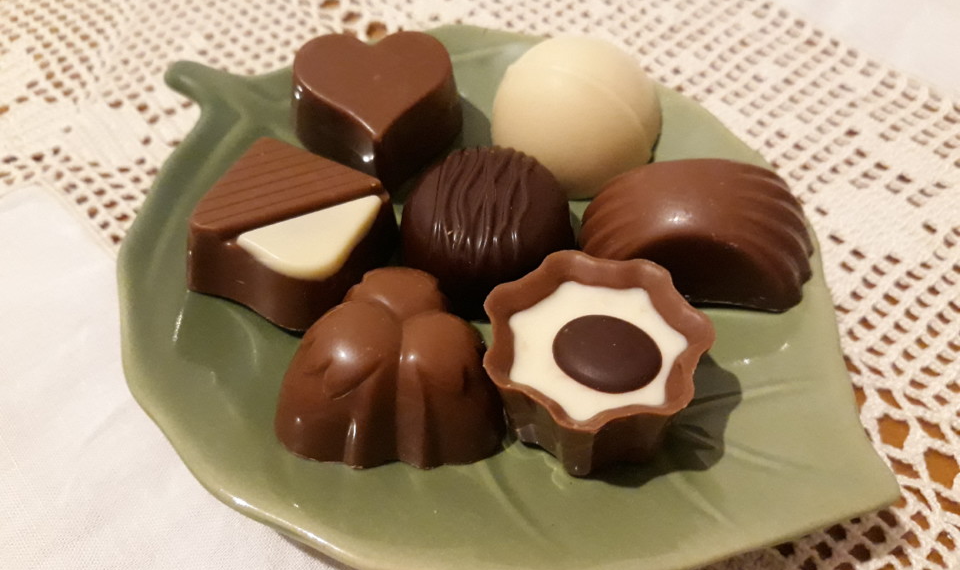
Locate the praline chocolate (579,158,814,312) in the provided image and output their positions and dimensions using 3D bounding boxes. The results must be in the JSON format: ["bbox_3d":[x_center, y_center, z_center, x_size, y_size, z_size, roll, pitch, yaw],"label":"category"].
[{"bbox_3d":[0.037,-0.011,0.125,0.039,0.016,0.025,6,52,5],"label":"praline chocolate"}]

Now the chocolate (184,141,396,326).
[{"bbox_3d":[-0.031,-0.009,0.123,0.032,0.016,0.033,-8,54,-12],"label":"chocolate"}]

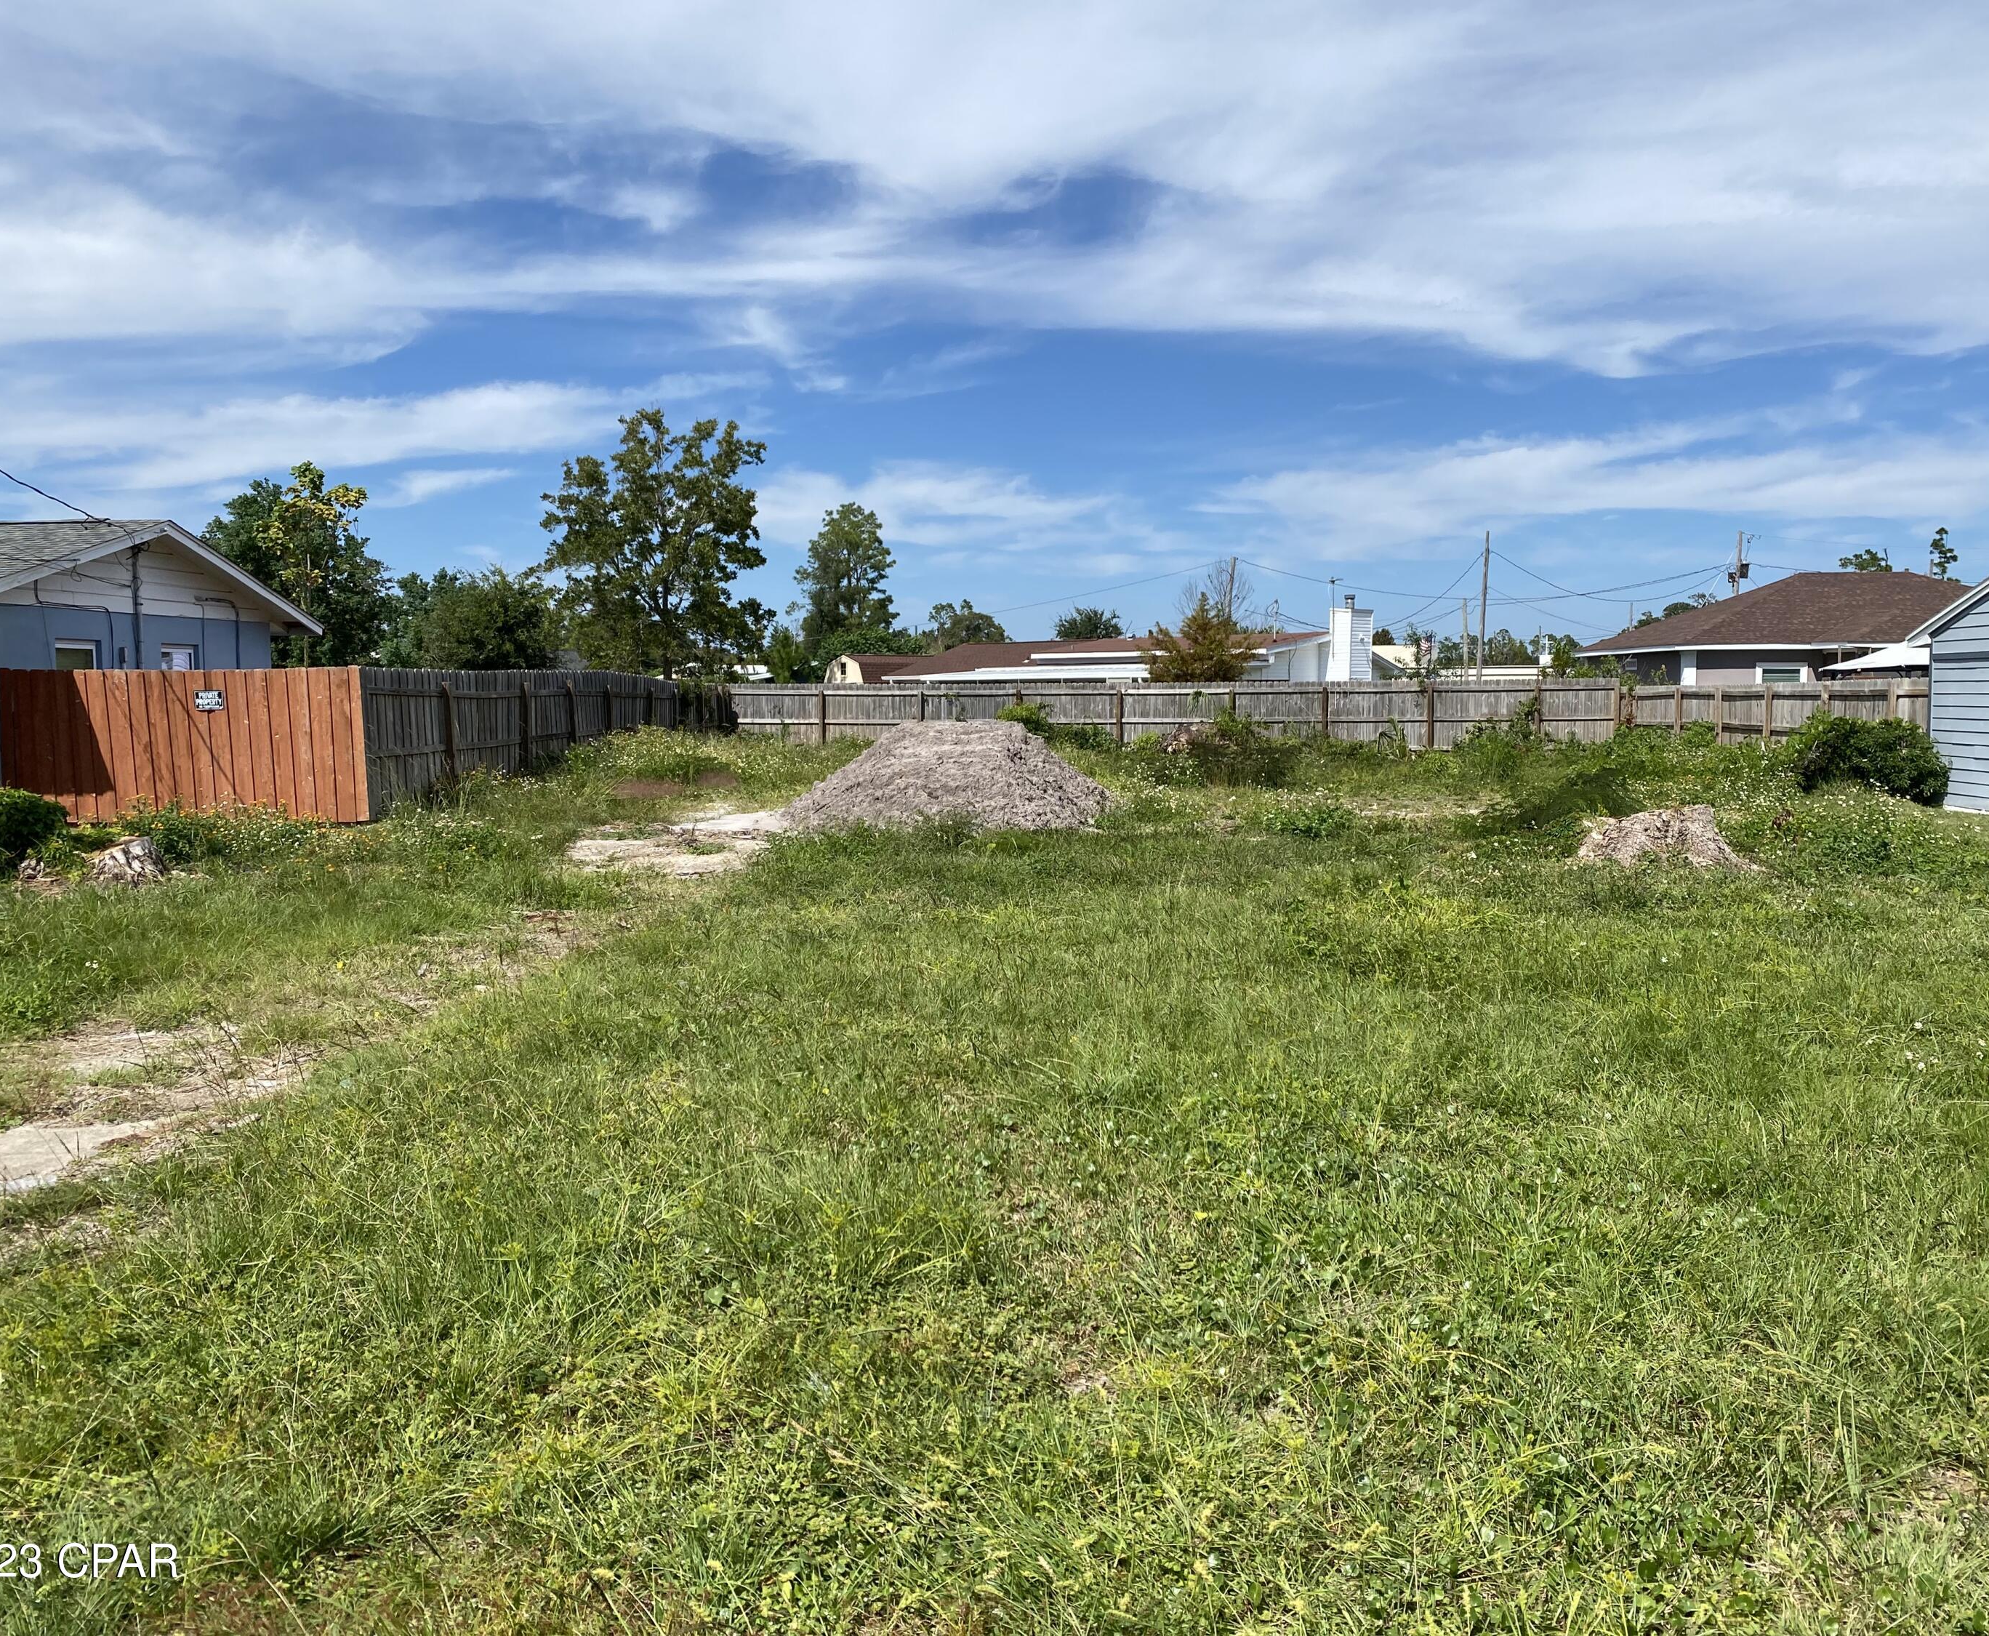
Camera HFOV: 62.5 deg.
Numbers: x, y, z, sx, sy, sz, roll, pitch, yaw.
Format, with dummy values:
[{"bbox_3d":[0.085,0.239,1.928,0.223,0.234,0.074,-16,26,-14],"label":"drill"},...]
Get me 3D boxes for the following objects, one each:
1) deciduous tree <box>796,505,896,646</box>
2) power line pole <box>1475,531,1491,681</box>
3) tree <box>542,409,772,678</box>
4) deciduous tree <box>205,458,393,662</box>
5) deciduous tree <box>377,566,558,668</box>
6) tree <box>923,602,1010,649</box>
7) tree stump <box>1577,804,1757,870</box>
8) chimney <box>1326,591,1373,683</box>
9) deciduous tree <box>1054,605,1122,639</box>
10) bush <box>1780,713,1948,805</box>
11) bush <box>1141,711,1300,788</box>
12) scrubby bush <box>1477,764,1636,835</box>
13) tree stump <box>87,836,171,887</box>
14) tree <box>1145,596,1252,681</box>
[{"bbox_3d":[-7.940,-11.037,87.409,5.200,11.341,5.000,0,4,0],"label":"deciduous tree"},{"bbox_3d":[22.272,-8.693,74.551,0.260,8.655,0.260,2,4,0],"label":"power line pole"},{"bbox_3d":[-8.624,-6.062,41.656,5.800,8.492,5.600,0,4,0],"label":"tree"},{"bbox_3d":[-16.081,-4.728,37.753,4.400,6.829,4.400,0,4,0],"label":"deciduous tree"},{"bbox_3d":[-12.441,-3.664,38.835,4.300,4.548,4.300,0,4,0],"label":"deciduous tree"},{"bbox_3d":[-1.779,-9.529,97.555,5.200,6.768,5.000,0,4,0],"label":"tree"},{"bbox_3d":[5.971,0.146,14.551,1.550,0.550,1.300,0,4,0],"label":"tree stump"},{"bbox_3d":[12.354,-5.363,56.755,1.150,4.764,1.100,-3,5,-35],"label":"chimney"},{"bbox_3d":[4.273,-6.856,74.697,3.500,5.595,3.500,0,4,0],"label":"deciduous tree"},{"bbox_3d":[12.096,-0.825,22.802,2.300,1.264,2.000,0,4,0],"label":"bush"},{"bbox_3d":[3.637,-1.116,26.590,2.600,1.222,2.200,0,4,0],"label":"bush"},{"bbox_3d":[5.827,-0.219,17.034,1.500,0.644,1.250,0,4,0],"label":"scrubby bush"},{"bbox_3d":[-6.968,0.334,13.161,0.640,0.382,0.600,0,4,0],"label":"tree stump"},{"bbox_3d":[5.347,-3.766,42.839,2.900,4.157,2.900,0,4,0],"label":"tree"}]

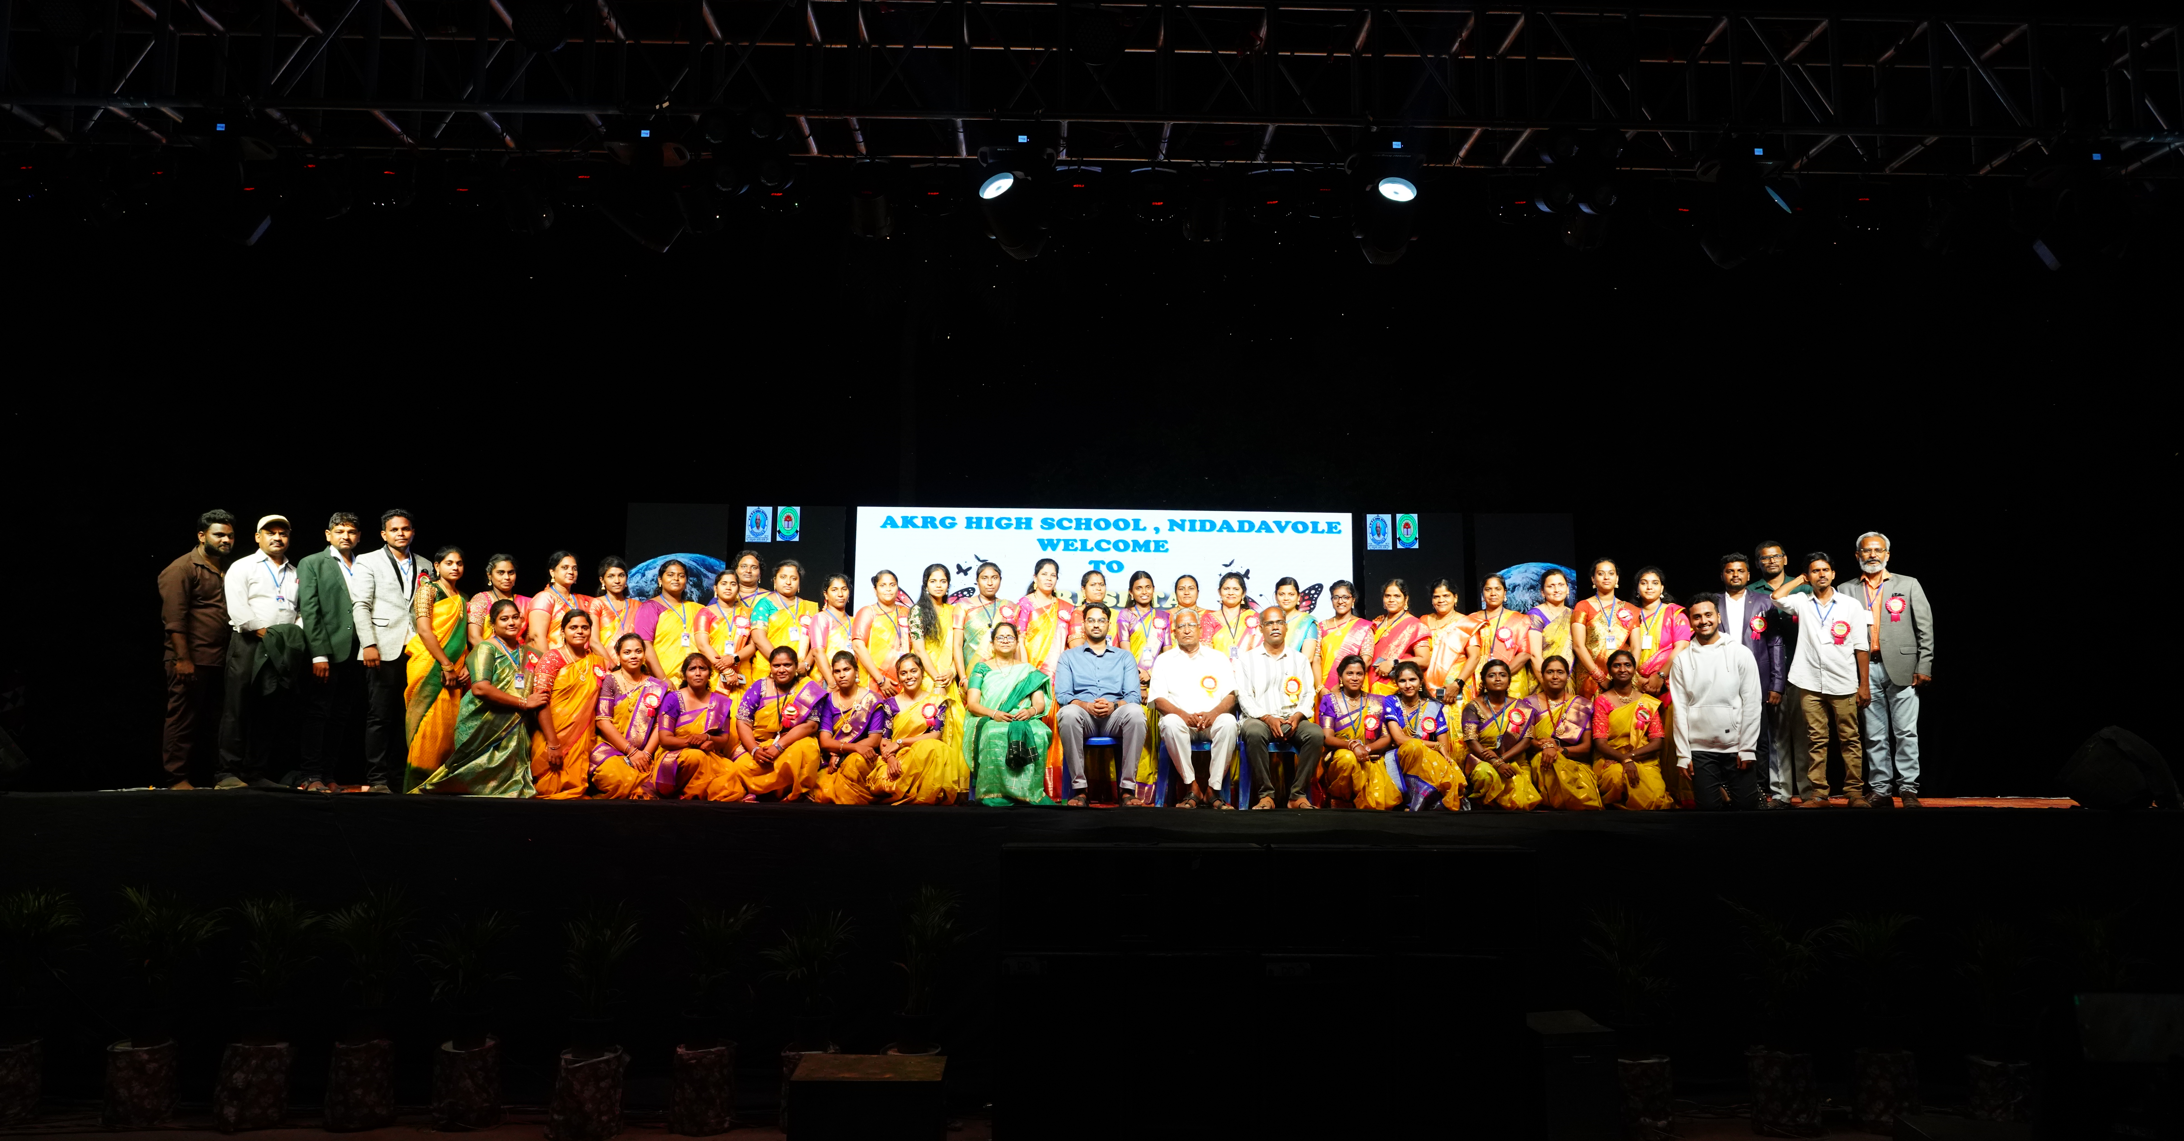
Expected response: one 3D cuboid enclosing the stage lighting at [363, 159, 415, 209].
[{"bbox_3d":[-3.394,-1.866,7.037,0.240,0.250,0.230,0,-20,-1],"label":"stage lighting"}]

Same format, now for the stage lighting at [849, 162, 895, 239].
[{"bbox_3d":[-1.037,-1.744,6.860,0.220,0.250,0.270,1,-50,-1],"label":"stage lighting"}]

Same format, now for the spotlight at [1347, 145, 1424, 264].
[{"bbox_3d":[1.339,-1.686,6.670,0.340,0.530,0.340,0,-5,-1],"label":"spotlight"}]

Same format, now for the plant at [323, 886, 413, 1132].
[{"bbox_3d":[-4.093,2.433,8.181,0.504,1.271,0.504,0,-5,-1],"label":"plant"}]

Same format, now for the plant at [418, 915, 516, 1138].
[{"bbox_3d":[-3.549,2.503,8.218,0.575,1.145,0.575,0,-5,-1],"label":"plant"}]

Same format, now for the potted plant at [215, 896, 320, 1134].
[{"bbox_3d":[-4.628,2.444,8.136,0.577,1.236,0.577,0,-5,-1],"label":"potted plant"}]

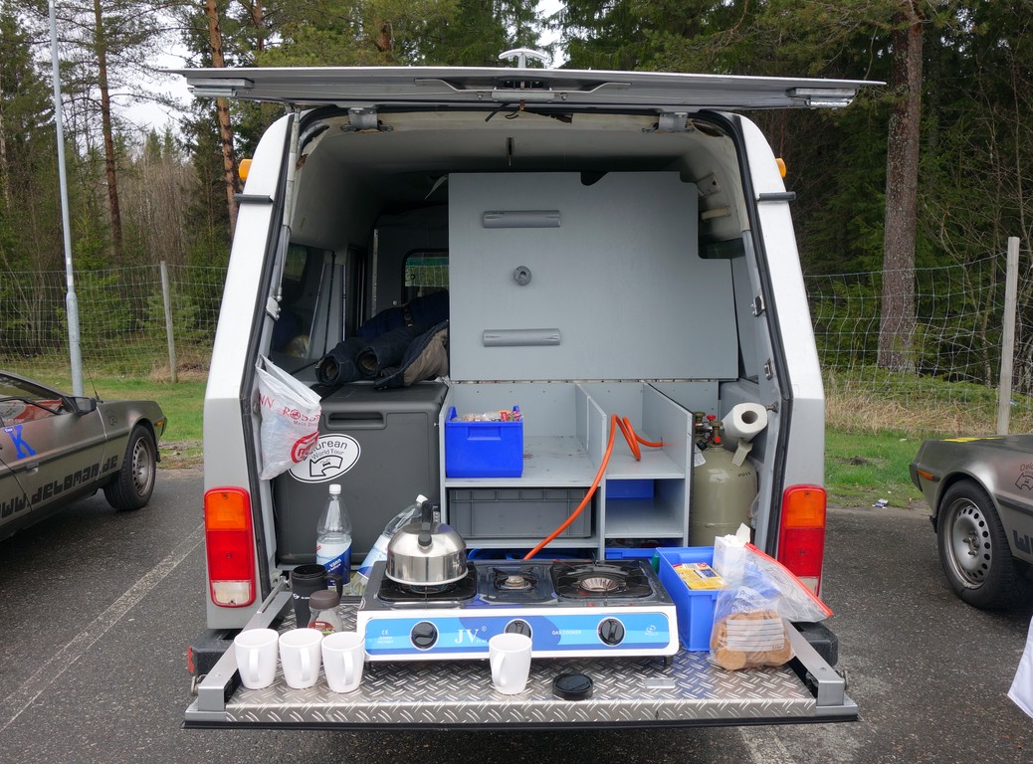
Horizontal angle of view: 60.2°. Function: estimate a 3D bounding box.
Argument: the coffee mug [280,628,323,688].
[{"bbox_3d":[-0.427,0.559,1.783,0.087,0.096,0.116,-2,6,-20],"label":"coffee mug"}]

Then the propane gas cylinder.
[{"bbox_3d":[0.586,0.349,2.630,0.229,0.465,0.229,0,7,-2],"label":"propane gas cylinder"}]

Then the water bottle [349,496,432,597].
[{"bbox_3d":[-0.319,0.427,2.310,0.090,0.308,0.090,32,-8,-3],"label":"water bottle"}]

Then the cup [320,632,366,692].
[{"bbox_3d":[-0.353,0.587,1.840,0.090,0.101,0.112,-2,7,-20],"label":"cup"}]

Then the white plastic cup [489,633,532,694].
[{"bbox_3d":[-0.019,0.561,1.754,0.087,0.096,0.116,3,6,25],"label":"white plastic cup"}]

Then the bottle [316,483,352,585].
[{"bbox_3d":[-0.477,0.422,2.339,0.091,0.308,0.091,0,7,-2],"label":"bottle"}]

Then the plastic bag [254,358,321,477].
[{"bbox_3d":[-0.597,0.096,2.350,0.190,0.330,0.130,-1,6,-10],"label":"plastic bag"}]

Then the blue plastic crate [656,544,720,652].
[{"bbox_3d":[0.479,0.526,2.192,0.200,0.146,0.310,0,7,-5],"label":"blue plastic crate"}]

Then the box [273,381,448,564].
[{"bbox_3d":[-0.443,0.254,2.668,0.470,0.455,0.420,0,7,-2],"label":"box"}]

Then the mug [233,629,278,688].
[{"bbox_3d":[-0.519,0.559,1.782,0.087,0.096,0.116,-1,6,-11],"label":"mug"}]

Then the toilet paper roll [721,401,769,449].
[{"bbox_3d":[0.621,0.122,2.440,0.095,0.095,0.096,6,-31,-10],"label":"toilet paper roll"}]

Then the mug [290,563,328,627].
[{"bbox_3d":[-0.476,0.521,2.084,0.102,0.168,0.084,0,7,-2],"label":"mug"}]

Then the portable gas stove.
[{"bbox_3d":[-0.002,0.534,2.095,0.700,0.145,0.340,0,7,-3],"label":"portable gas stove"}]

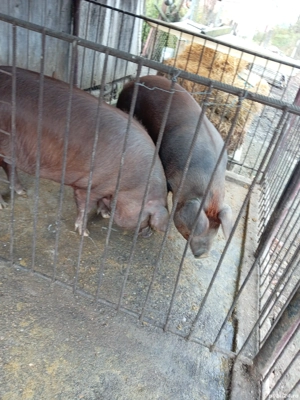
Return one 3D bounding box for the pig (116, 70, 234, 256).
[{"bbox_3d":[0.120,-0.386,2.428,0.493,0.819,1.536,-3,34,-27],"label":"pig"}]

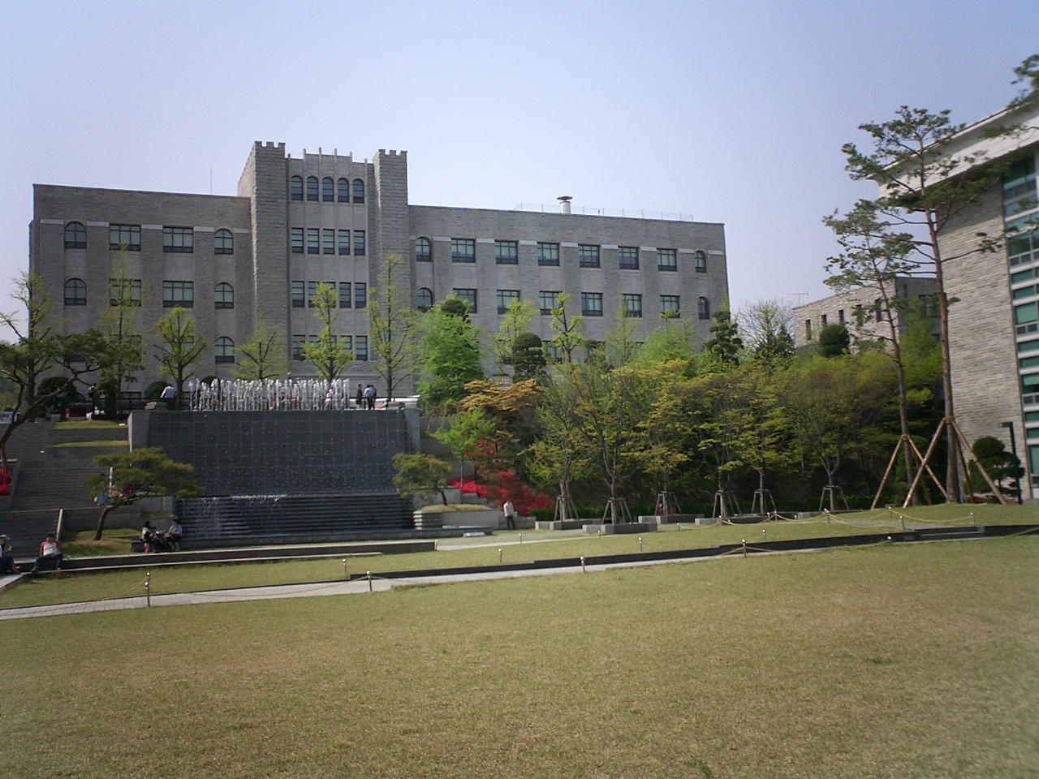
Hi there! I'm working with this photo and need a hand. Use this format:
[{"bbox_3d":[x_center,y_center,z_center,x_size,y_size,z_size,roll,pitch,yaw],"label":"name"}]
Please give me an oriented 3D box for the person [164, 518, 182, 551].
[{"bbox_3d":[-13.995,5.944,45.000,0.620,1.322,0.800,-2,-6,-1],"label":"person"}]

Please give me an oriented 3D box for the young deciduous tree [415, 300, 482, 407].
[{"bbox_3d":[-3.857,-1.911,61.000,3.834,6.387,3.567,-2,-6,0],"label":"young deciduous tree"}]

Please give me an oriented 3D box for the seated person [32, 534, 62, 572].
[{"bbox_3d":[-15.980,5.537,37.600,0.900,1.270,0.900,0,-7,-19],"label":"seated person"}]

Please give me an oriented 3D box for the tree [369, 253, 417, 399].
[{"bbox_3d":[-6.832,-3.192,60.500,2.742,8.583,2.653,-2,-6,0],"label":"tree"}]

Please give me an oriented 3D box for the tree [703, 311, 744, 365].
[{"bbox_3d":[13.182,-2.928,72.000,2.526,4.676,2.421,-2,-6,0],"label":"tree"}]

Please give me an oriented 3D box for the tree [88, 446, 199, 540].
[{"bbox_3d":[-15.719,4.333,46.500,4.450,3.750,3.900,0,-7,-19],"label":"tree"}]

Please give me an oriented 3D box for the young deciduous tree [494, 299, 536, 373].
[{"bbox_3d":[-0.166,-2.514,81.449,3.230,8.280,3.230,0,-7,-19],"label":"young deciduous tree"}]

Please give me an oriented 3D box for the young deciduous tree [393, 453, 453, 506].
[{"bbox_3d":[-4.634,4.318,53.500,2.894,2.652,2.581,-2,-6,0],"label":"young deciduous tree"}]

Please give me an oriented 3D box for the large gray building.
[{"bbox_3d":[-10.060,-6.431,92.726,55.600,20.600,20.000,0,-7,-19],"label":"large gray building"}]

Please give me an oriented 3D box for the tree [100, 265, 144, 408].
[{"bbox_3d":[-25.619,-3.027,71.555,2.850,10.110,2.850,0,-7,-19],"label":"tree"}]

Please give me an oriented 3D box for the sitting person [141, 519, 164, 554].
[{"bbox_3d":[-14.916,5.985,45.000,0.850,1.338,0.600,-5,-7,30],"label":"sitting person"}]

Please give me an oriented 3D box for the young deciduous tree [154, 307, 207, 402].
[{"bbox_3d":[-22.140,-1.684,72.588,3.310,7.420,3.310,0,-7,-19],"label":"young deciduous tree"}]

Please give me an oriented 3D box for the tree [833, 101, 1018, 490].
[{"bbox_3d":[17.281,-3.770,45.537,6.670,16.620,6.200,-5,-7,21],"label":"tree"}]

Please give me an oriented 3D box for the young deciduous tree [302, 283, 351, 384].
[{"bbox_3d":[-10.198,-2.348,59.000,2.674,6.749,2.587,-2,-6,0],"label":"young deciduous tree"}]

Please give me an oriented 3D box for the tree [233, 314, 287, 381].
[{"bbox_3d":[-13.427,-1.627,57.500,2.858,4.662,2.690,-2,-6,0],"label":"tree"}]

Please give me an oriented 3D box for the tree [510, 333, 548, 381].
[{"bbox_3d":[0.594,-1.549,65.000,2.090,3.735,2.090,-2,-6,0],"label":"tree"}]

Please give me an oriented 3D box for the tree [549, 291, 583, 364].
[{"bbox_3d":[3.615,-2.859,82.817,2.680,8.790,2.680,0,-7,-19],"label":"tree"}]

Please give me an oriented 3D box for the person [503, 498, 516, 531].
[{"bbox_3d":[-0.528,7.101,62.800,0.600,1.720,0.420,-2,-7,-1],"label":"person"}]

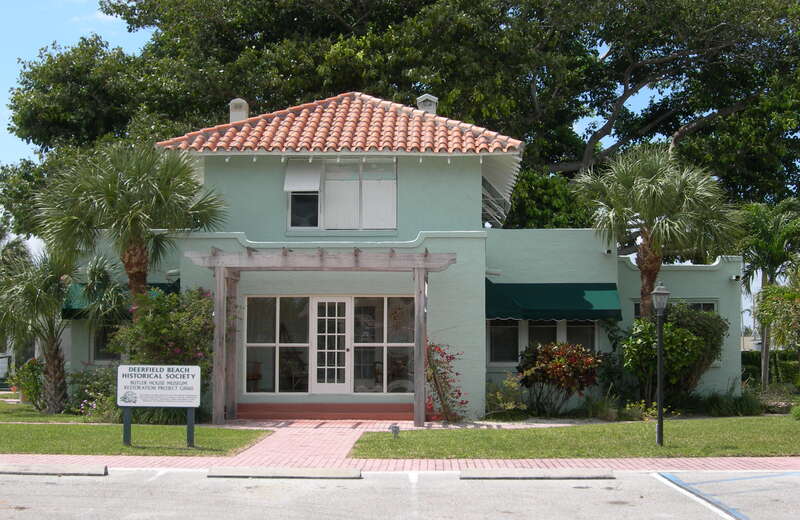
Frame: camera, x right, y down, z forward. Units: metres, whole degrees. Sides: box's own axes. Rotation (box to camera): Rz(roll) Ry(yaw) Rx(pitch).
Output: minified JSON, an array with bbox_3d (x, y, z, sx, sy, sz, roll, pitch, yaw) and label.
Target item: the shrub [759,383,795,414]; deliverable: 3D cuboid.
[{"bbox_3d":[8.267,3.027,25.879,0.790,0.670,0.800,0,-4,2],"label":"shrub"}]

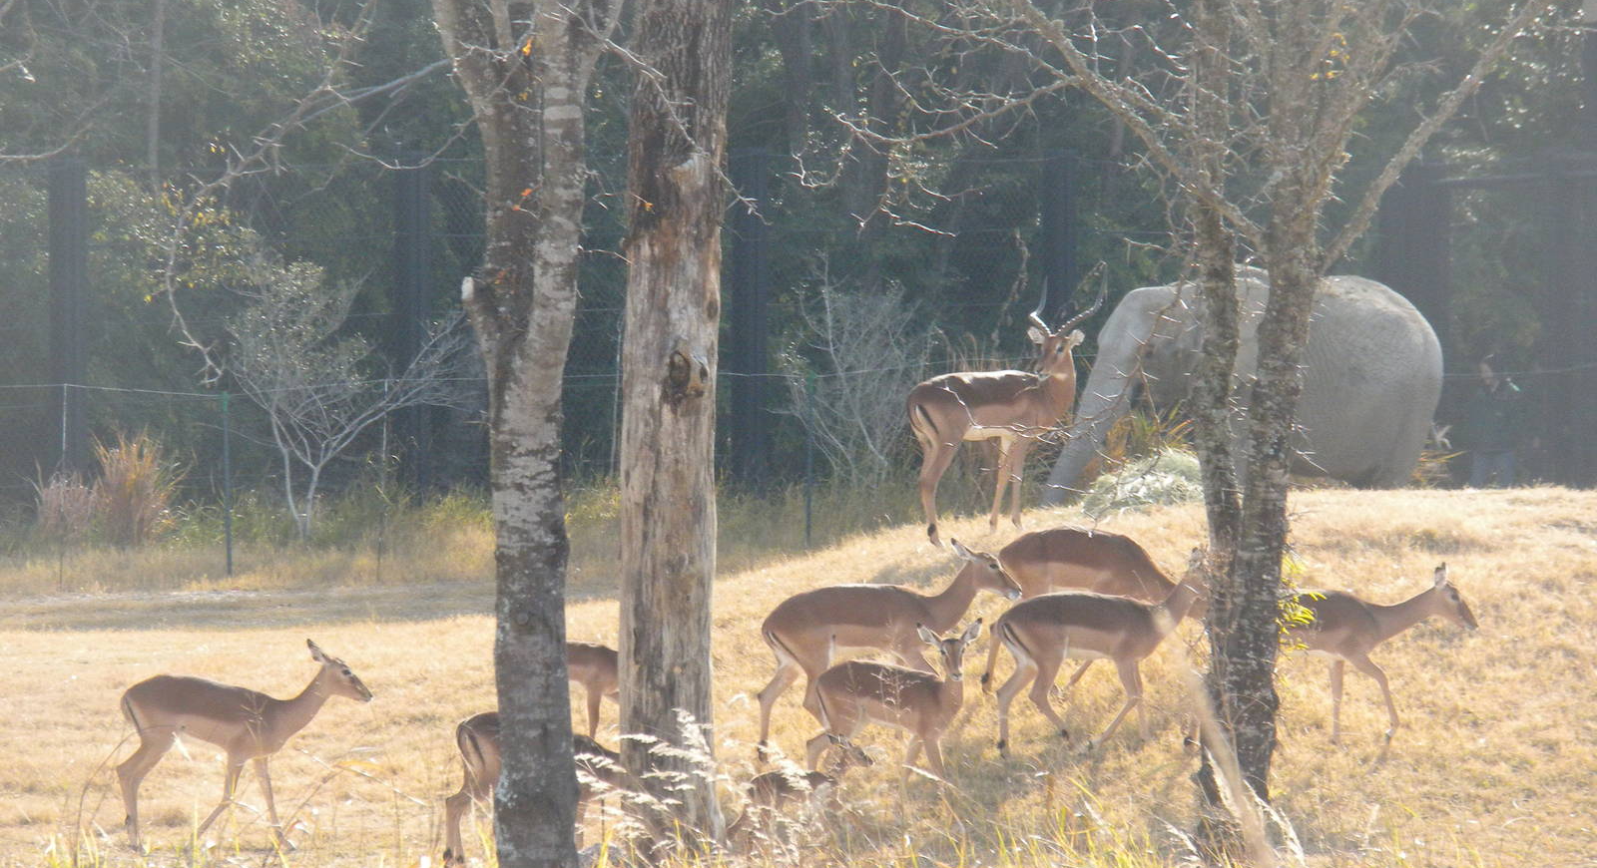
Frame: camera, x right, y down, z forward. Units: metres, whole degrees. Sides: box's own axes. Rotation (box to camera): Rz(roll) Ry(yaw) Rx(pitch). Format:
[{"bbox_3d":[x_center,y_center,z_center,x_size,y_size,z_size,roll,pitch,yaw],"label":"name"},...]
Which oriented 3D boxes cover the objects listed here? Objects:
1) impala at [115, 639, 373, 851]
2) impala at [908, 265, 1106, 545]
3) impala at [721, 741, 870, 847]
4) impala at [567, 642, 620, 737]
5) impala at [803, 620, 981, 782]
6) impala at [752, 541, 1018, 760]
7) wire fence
[{"bbox_3d":[-2.825,1.588,56.000,1.280,1.080,0.320,0,2,-12],"label":"impala"},{"bbox_3d":[1.199,-0.168,63.000,1.080,1.600,0.400,-1,2,-22],"label":"impala"},{"bbox_3d":[0.003,1.813,54.000,0.740,0.650,0.190,0,1,-5],"label":"impala"},{"bbox_3d":[-1.104,1.496,65.000,1.000,0.880,0.280,0,1,-5],"label":"impala"},{"bbox_3d":[0.476,1.409,55.500,0.900,0.940,0.280,0,1,-2],"label":"impala"},{"bbox_3d":[0.466,1.130,57.000,1.340,1.170,0.330,0,2,-10],"label":"impala"},{"bbox_3d":[-0.006,-0.755,97.000,14.000,3.640,0.300,0,1,0],"label":"wire fence"}]

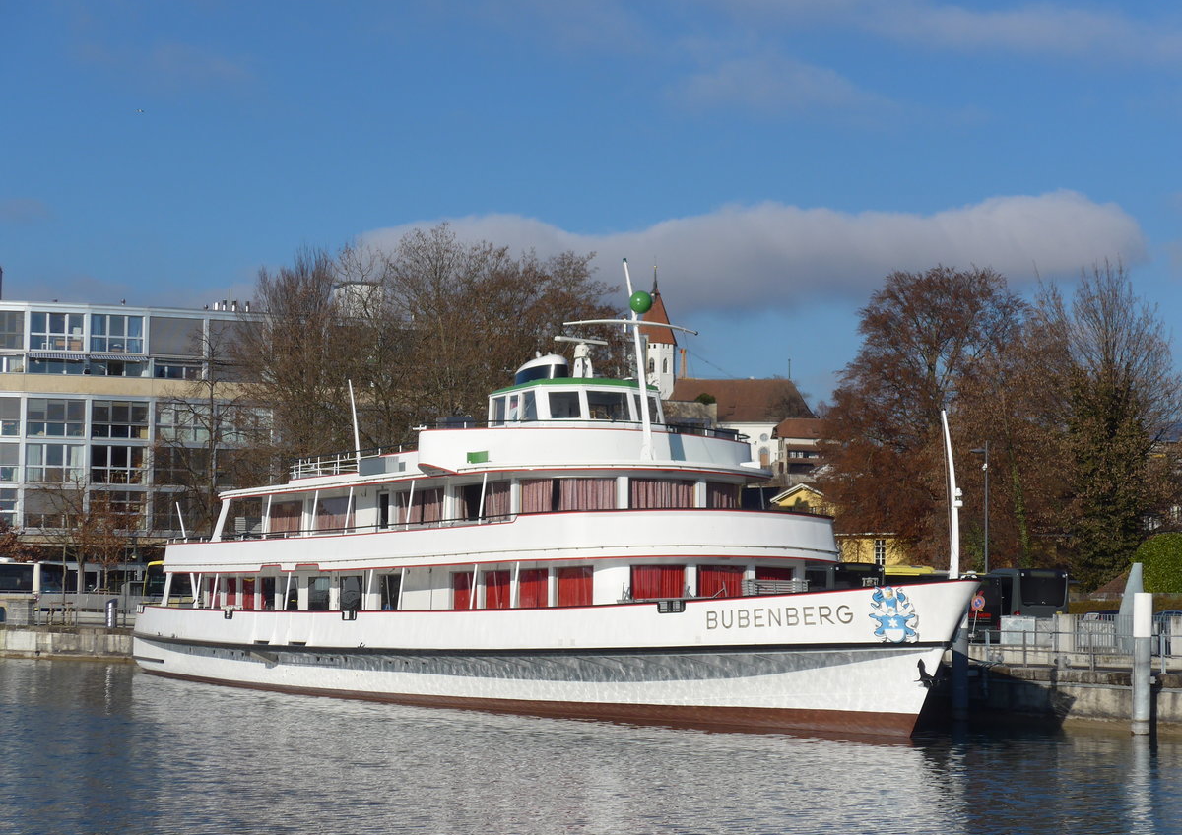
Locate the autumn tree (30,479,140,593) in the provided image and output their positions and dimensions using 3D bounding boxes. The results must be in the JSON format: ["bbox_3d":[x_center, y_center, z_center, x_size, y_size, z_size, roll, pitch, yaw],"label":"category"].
[{"bbox_3d":[-22.549,5.706,121.842,4.930,5.920,4.680,1,-3,0],"label":"autumn tree"}]

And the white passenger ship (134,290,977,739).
[{"bbox_3d":[-3.007,2.547,85.809,9.200,12.300,46.500,3,-4,-32],"label":"white passenger ship"}]

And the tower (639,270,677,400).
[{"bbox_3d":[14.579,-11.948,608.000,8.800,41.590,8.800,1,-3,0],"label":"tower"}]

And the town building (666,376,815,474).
[{"bbox_3d":[33.202,1.996,608.987,32.020,20.520,19.000,1,-3,-5],"label":"town building"}]

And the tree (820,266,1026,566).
[{"bbox_3d":[18.505,1.387,151.475,11.510,19.630,11.510,1,-3,0],"label":"tree"}]

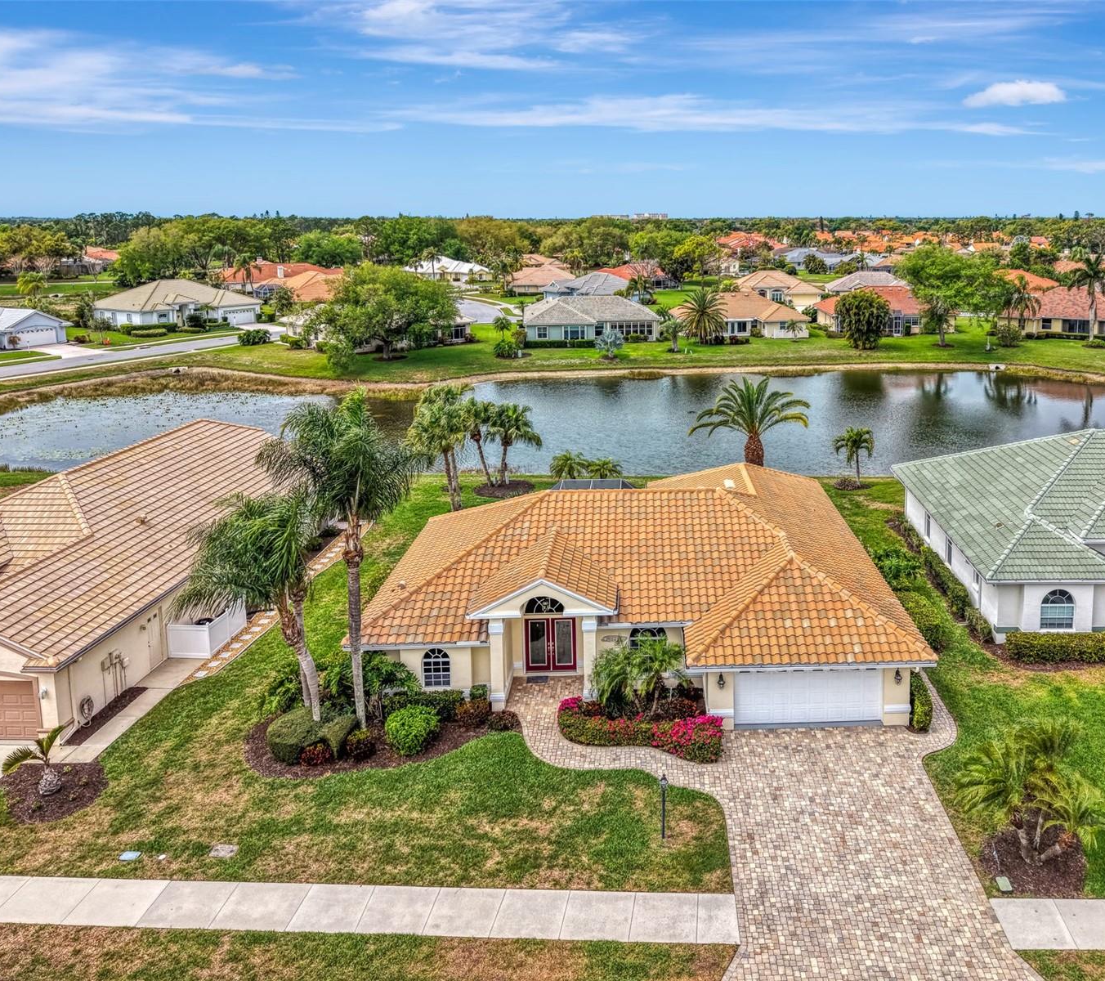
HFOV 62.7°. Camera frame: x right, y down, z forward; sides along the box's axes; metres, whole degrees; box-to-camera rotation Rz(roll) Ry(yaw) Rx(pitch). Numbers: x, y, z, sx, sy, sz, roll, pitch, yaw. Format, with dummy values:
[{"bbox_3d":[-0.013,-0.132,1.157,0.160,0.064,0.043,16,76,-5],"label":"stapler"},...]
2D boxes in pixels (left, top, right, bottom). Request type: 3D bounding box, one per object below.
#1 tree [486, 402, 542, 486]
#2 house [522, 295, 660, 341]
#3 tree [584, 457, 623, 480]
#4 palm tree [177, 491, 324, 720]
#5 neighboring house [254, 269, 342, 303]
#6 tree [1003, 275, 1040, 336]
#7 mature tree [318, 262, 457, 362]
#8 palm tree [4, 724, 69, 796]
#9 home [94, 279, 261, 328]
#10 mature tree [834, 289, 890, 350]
[{"bbox_3d":[-2.403,-2.880,56.879,3.300,5.410,3.300,0,17,0],"label":"tree"},{"bbox_3d":[5.600,-23.868,125.449,18.000,5.700,16.000,-1,17,-5],"label":"house"},{"bbox_3d":[2.966,-0.376,52.119,2.200,3.170,2.200,0,17,0],"label":"tree"},{"bbox_3d":[-9.490,4.011,28.795,4.500,7.860,4.000,0,17,0],"label":"palm tree"},{"bbox_3d":[-41.500,-34.995,159.705,17.000,6.400,21.000,-12,21,-35],"label":"neighboring house"},{"bbox_3d":[65.191,-25.183,124.962,4.600,8.500,4.500,0,17,0],"label":"tree"},{"bbox_3d":[-19.500,-20.908,106.486,16.500,11.200,15.500,0,17,0],"label":"mature tree"},{"bbox_3d":[-15.192,7.827,26.355,1.900,2.200,1.700,0,17,0],"label":"palm tree"},{"bbox_3d":[-57.000,-27.860,136.267,16.500,6.300,20.500,12,20,34],"label":"home"},{"bbox_3d":[39.808,-21.756,115.324,6.700,7.500,6.500,0,17,0],"label":"mature tree"}]

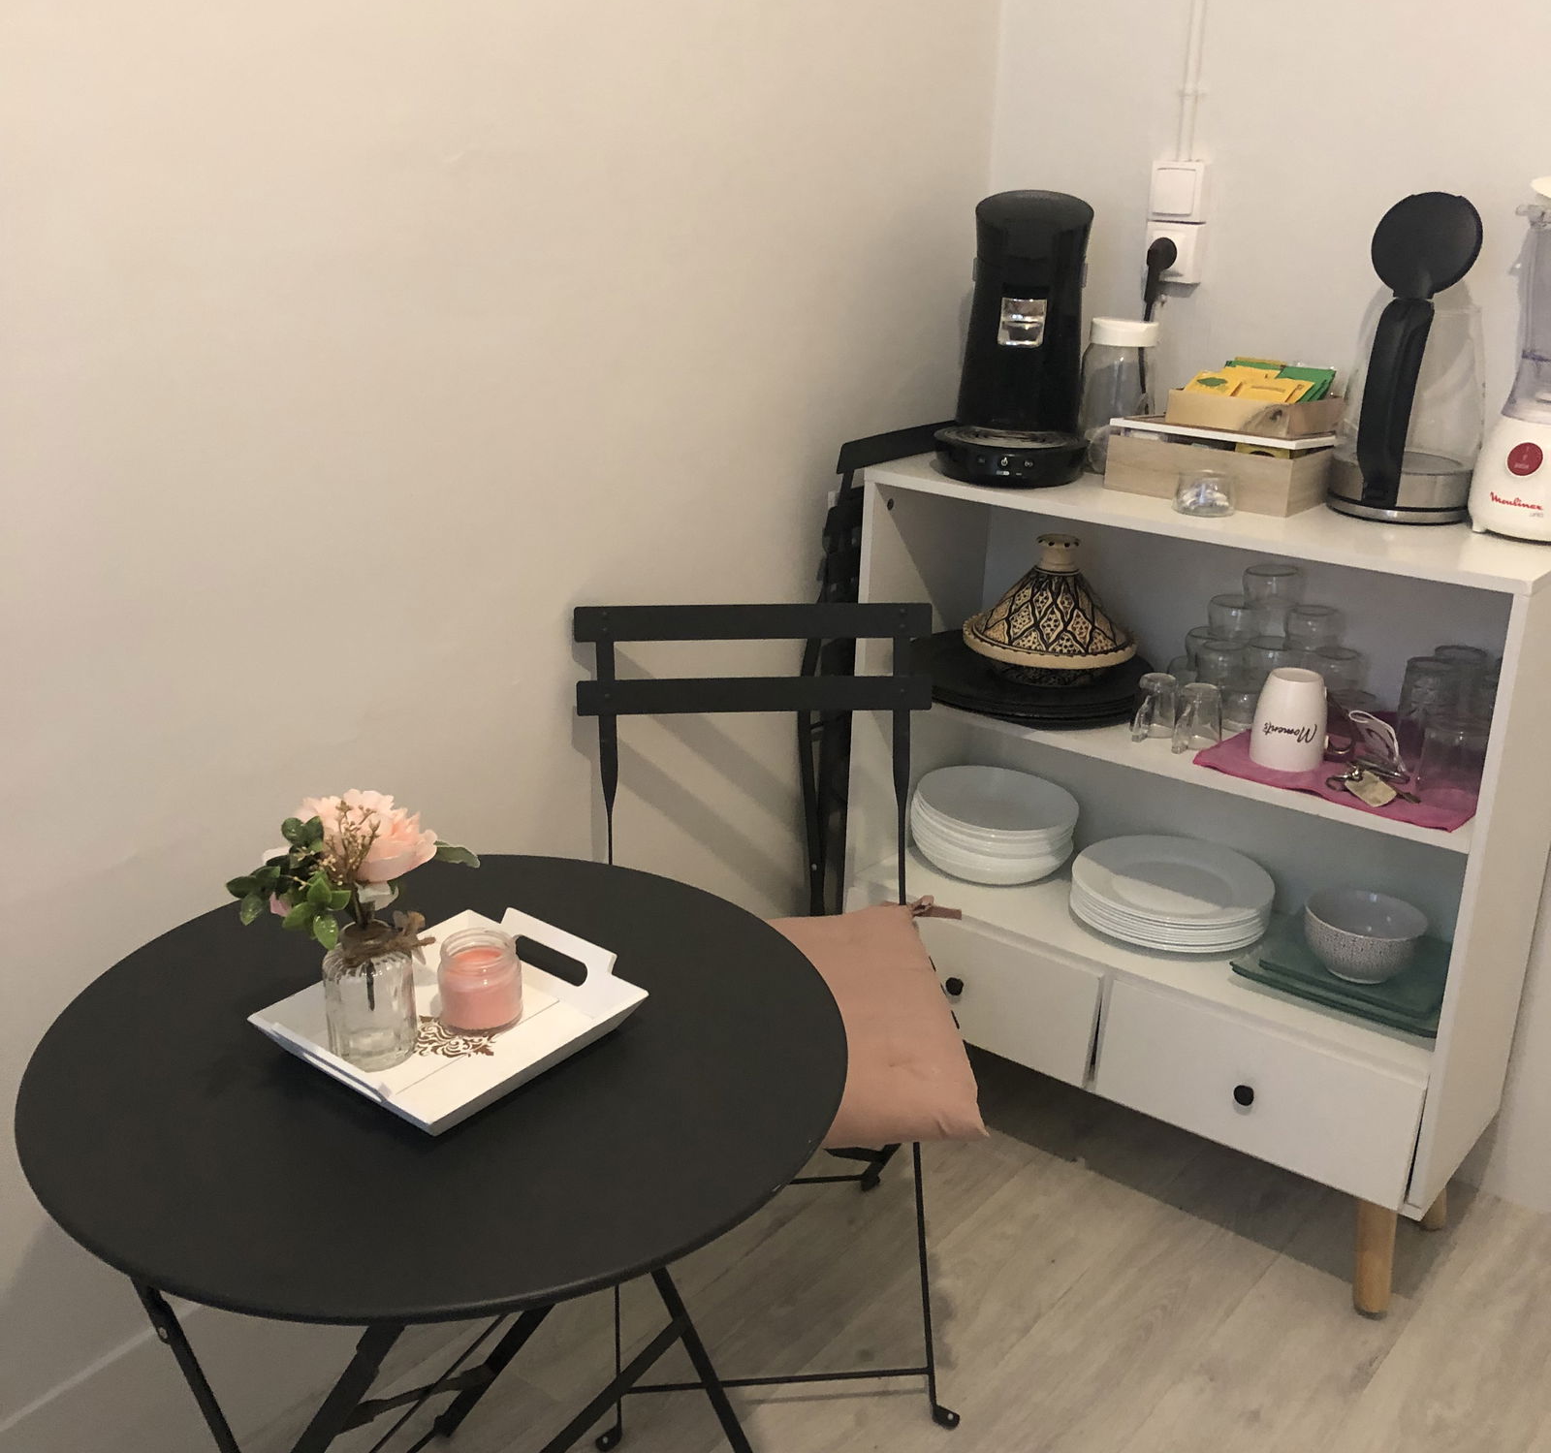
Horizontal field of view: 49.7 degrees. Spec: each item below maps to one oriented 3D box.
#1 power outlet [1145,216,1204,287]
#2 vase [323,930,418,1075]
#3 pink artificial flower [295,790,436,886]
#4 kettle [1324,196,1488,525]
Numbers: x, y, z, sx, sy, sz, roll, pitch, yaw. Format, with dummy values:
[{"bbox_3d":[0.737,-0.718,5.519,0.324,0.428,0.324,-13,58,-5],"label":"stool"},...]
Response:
[{"bbox_3d":[0.541,-0.642,2.262,0.074,0.076,0.030,16,25,35],"label":"power outlet"},{"bbox_3d":[-0.298,0.193,1.218,0.069,0.095,0.069,1,20,0],"label":"vase"},{"bbox_3d":[-0.287,0.078,1.172,0.100,0.065,0.091,-4,21,-14],"label":"pink artificial flower"},{"bbox_3d":[0.760,-0.437,1.980,0.169,0.371,0.201,14,24,32],"label":"kettle"}]

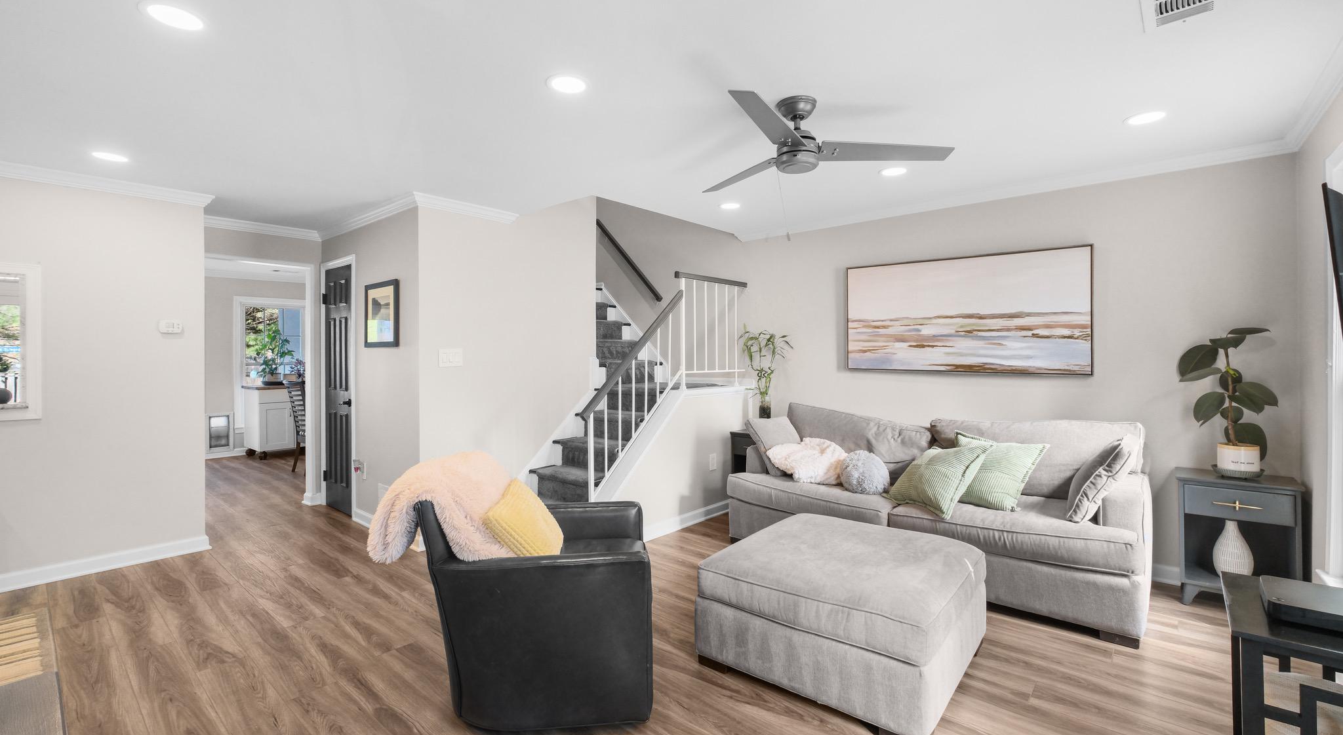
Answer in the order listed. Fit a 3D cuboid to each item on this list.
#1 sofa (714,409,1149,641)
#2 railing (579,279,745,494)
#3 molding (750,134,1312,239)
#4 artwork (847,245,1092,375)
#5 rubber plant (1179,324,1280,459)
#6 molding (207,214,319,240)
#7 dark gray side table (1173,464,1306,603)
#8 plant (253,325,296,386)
[{"bbox_3d":[1.525,0.750,3.489,2.230,0.935,0.935,1,1,40],"label":"sofa"},{"bbox_3d":[0.044,0.101,4.202,0.070,1.650,1.870,1,1,40],"label":"railing"},{"bbox_3d":[1.838,-1.123,3.820,3.325,0.078,0.085,1,1,40],"label":"molding"},{"bbox_3d":[1.918,-0.355,3.792,1.503,0.782,0.040,1,1,40],"label":"artwork"},{"bbox_3d":[2.776,0.143,2.814,0.350,0.685,0.340,1,1,40],"label":"rubber plant"},{"bbox_3d":[-3.294,-1.119,4.509,0.082,0.073,0.868,1,1,40],"label":"molding"},{"bbox_3d":[2.851,0.892,2.832,0.445,0.665,0.340,1,1,40],"label":"dark gray side table"},{"bbox_3d":[-5.291,-0.167,7.443,0.430,0.837,0.430,1,1,40],"label":"plant"}]

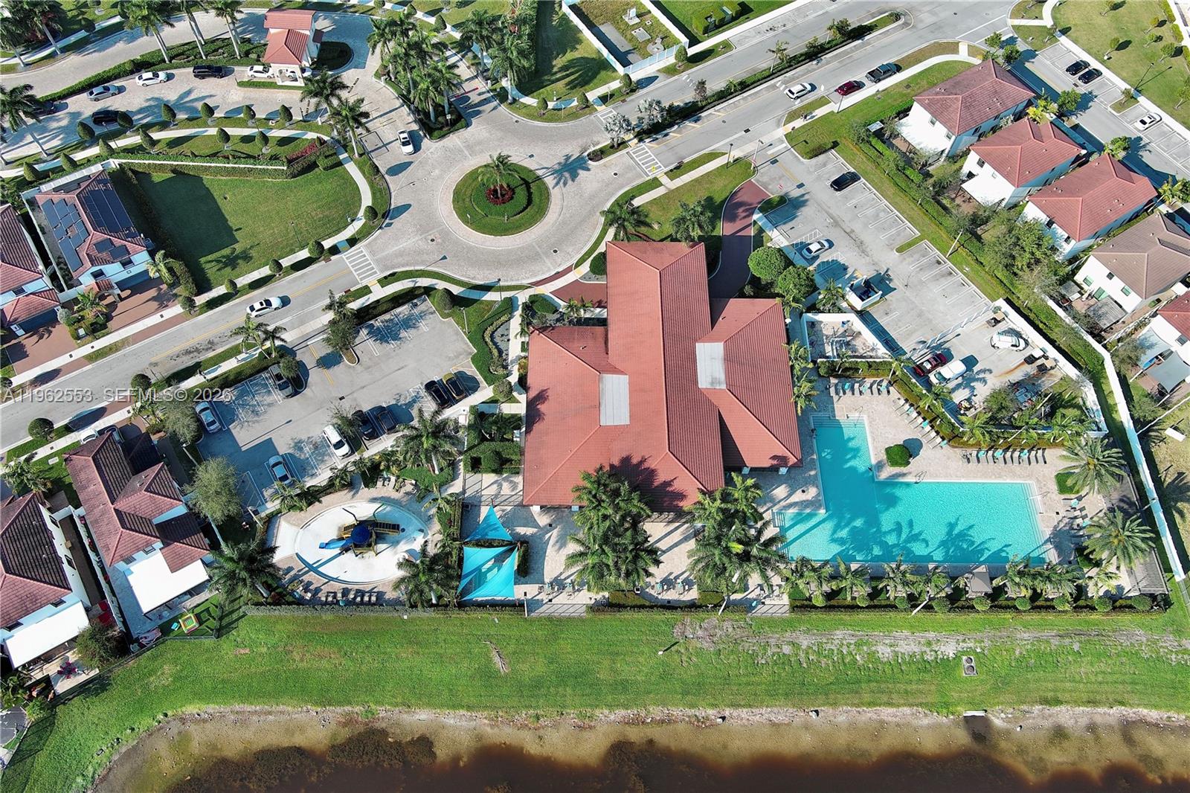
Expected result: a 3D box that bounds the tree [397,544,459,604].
[{"bbox_3d":[-19.611,22.541,113.801,7.400,11.200,7.400,1,60,-2],"label":"tree"}]

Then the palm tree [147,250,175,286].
[{"bbox_3d":[-61.446,-17.741,137.575,4.500,6.300,4.500,1,60,-2],"label":"palm tree"}]

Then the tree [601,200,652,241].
[{"bbox_3d":[4.412,-24.466,145.473,7.000,11.000,7.000,2,61,0],"label":"tree"}]

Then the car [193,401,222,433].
[{"bbox_3d":[-52.082,2.664,129.097,1.830,1.450,4.850,-28,65,-17],"label":"car"}]

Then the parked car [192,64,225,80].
[{"bbox_3d":[-66.665,-56.313,165.819,4.850,1.750,1.930,-3,61,-3],"label":"parked car"}]

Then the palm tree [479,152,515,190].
[{"bbox_3d":[-15.066,-34.083,151.206,5.300,7.900,5.300,3,60,0],"label":"palm tree"}]

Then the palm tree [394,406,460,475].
[{"bbox_3d":[-21.330,7.770,125.608,8.200,10.800,8.200,3,60,0],"label":"palm tree"}]

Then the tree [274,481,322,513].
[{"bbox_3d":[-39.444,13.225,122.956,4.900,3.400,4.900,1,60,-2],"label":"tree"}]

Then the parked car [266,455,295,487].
[{"bbox_3d":[-41.045,9.551,125.647,1.830,1.450,4.750,-29,66,-18],"label":"parked car"}]

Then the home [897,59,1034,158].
[{"bbox_3d":[62.296,-48.637,161.835,20.693,8.200,10.096,-29,65,-16],"label":"home"}]

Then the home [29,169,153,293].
[{"bbox_3d":[-75.078,-24.688,144.206,10.400,7.700,19.400,-29,65,-17],"label":"home"}]

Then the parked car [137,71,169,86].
[{"bbox_3d":[-77.074,-55.344,166.891,4.850,1.450,1.850,-13,62,-8],"label":"parked car"}]

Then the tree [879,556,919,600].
[{"bbox_3d":[36.105,23.444,117.223,4.900,7.900,4.900,1,60,-2],"label":"tree"}]

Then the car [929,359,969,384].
[{"bbox_3d":[51.614,-3.593,139.812,5.100,1.850,1.950,-26,64,-15],"label":"car"}]

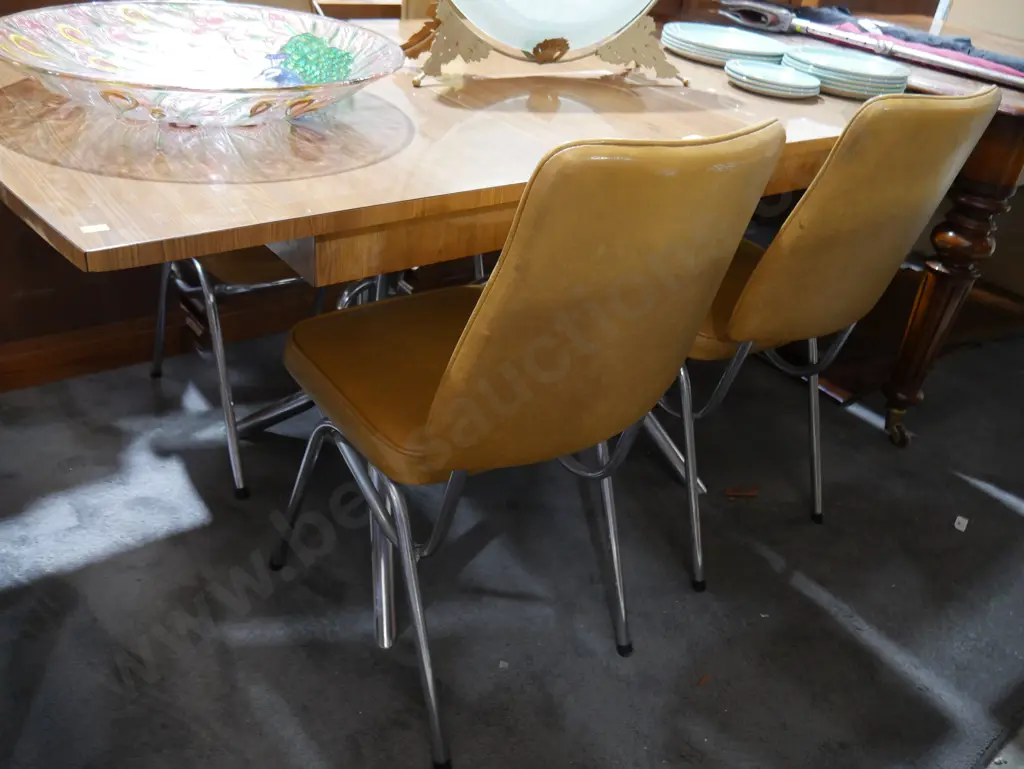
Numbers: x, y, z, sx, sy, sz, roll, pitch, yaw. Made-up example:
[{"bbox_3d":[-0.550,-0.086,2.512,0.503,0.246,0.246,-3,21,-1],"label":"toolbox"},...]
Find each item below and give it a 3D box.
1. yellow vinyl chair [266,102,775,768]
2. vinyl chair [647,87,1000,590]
[{"bbox_3d":[-0.039,0.018,1.117,0.410,0.850,0.530,-19,41,-36],"label":"yellow vinyl chair"},{"bbox_3d":[0.387,-0.144,1.462,0.410,0.850,0.530,-18,40,-35],"label":"vinyl chair"}]

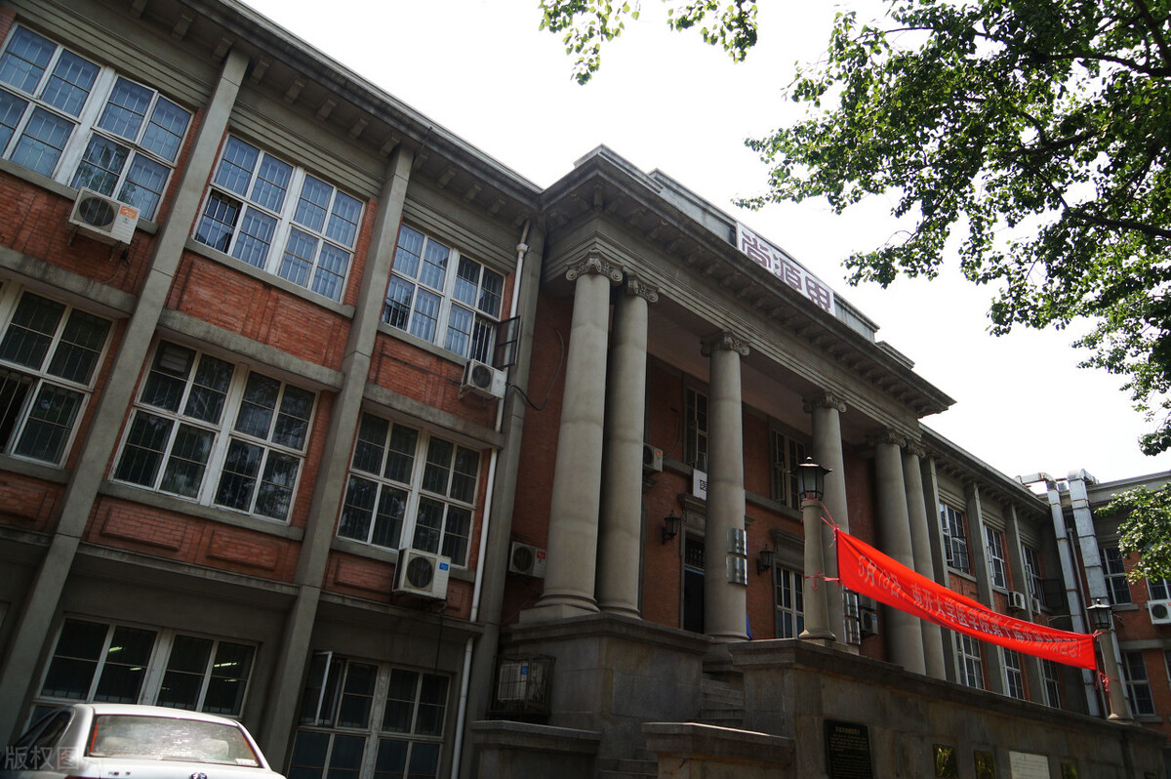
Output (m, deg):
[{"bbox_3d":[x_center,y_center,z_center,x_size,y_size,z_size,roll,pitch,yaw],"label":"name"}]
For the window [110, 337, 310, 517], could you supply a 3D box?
[{"bbox_3d":[-5.183,0.639,11.233,2.395,2.133,0.160,24,-32,-35],"label":"window"}]

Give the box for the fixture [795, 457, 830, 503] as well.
[{"bbox_3d":[3.154,1.256,11.052,0.530,0.670,0.530,24,-32,-35],"label":"fixture"}]

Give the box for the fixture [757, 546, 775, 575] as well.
[{"bbox_3d":[4.511,4.268,19.567,0.310,0.690,0.410,24,-32,-35],"label":"fixture"}]

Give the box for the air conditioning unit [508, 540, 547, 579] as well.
[{"bbox_3d":[-1.135,3.185,14.420,0.800,0.540,0.290,24,-32,-35],"label":"air conditioning unit"}]

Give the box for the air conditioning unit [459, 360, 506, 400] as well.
[{"bbox_3d":[-1.833,-0.150,14.230,0.755,0.540,0.260,24,-32,-35],"label":"air conditioning unit"}]

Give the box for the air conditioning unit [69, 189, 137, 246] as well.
[{"bbox_3d":[-6.494,-2.296,10.533,0.706,0.550,0.240,24,-32,-35],"label":"air conditioning unit"}]

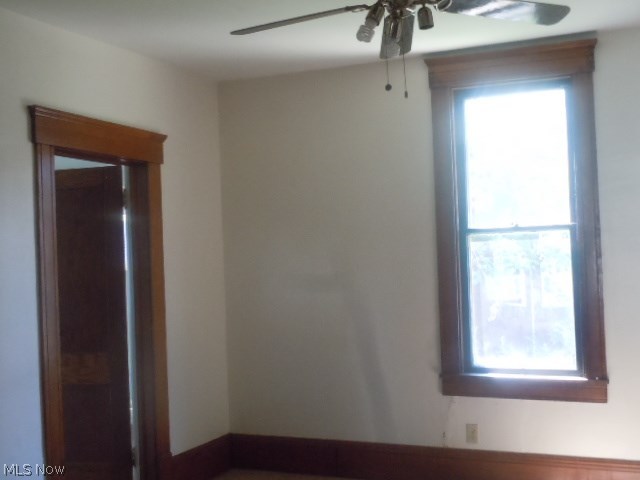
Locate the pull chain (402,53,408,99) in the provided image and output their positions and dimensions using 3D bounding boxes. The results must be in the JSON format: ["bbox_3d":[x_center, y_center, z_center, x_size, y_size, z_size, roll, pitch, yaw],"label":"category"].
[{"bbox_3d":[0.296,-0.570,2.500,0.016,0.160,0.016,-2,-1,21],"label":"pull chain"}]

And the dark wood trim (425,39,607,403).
[{"bbox_3d":[1.148,-0.088,4.254,0.980,2.050,0.120,-2,-1,21],"label":"dark wood trim"}]

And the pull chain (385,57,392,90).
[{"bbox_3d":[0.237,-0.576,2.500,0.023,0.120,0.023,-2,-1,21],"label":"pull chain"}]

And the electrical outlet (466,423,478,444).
[{"bbox_3d":[0.919,1.170,4.345,0.071,0.115,0.008,-2,-1,21],"label":"electrical outlet"}]

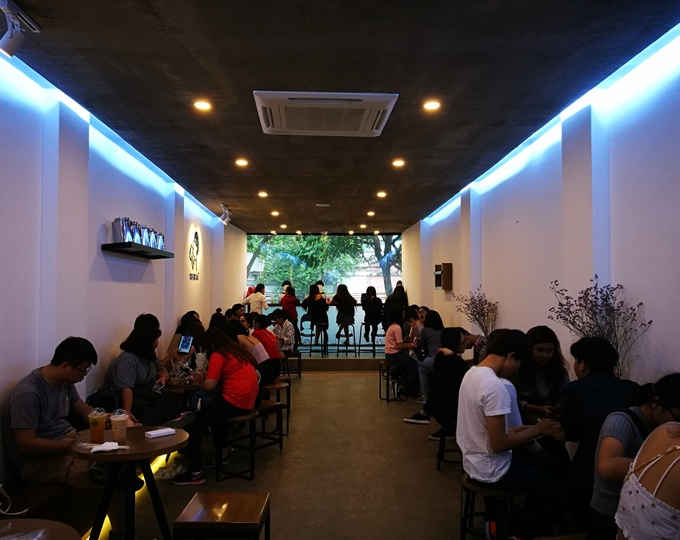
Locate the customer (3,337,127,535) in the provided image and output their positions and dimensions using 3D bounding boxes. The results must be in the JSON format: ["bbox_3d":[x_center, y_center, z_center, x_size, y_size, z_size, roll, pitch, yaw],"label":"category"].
[{"bbox_3d":[-1.483,0.944,3.040,0.740,1.180,0.500,0,-2,1],"label":"customer"}]

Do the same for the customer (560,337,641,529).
[{"bbox_3d":[1.193,0.921,2.795,0.480,1.200,0.740,1,-2,-21],"label":"customer"}]

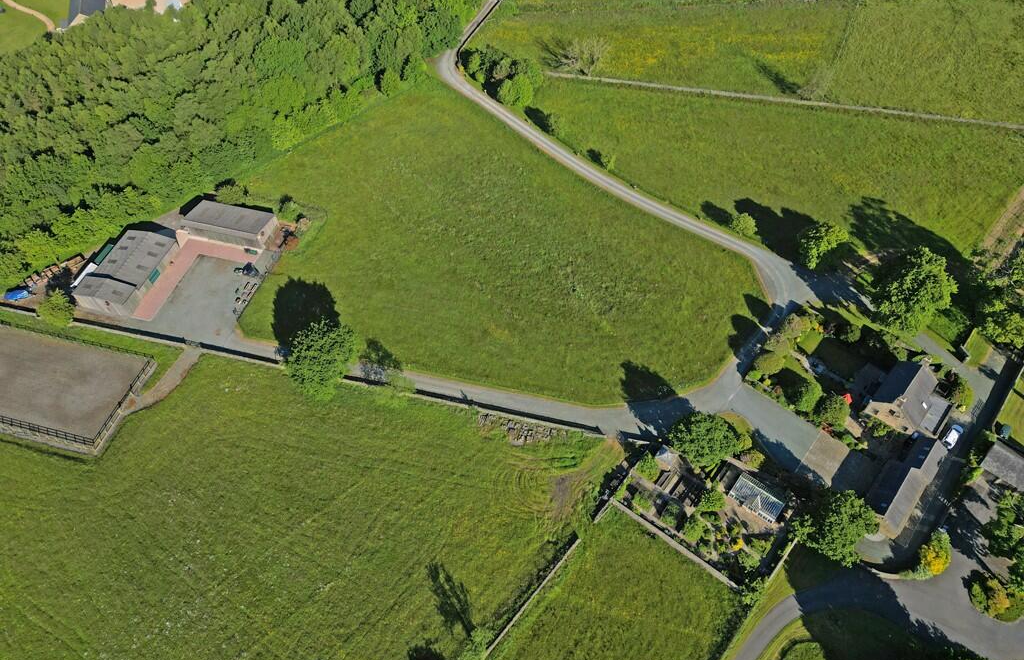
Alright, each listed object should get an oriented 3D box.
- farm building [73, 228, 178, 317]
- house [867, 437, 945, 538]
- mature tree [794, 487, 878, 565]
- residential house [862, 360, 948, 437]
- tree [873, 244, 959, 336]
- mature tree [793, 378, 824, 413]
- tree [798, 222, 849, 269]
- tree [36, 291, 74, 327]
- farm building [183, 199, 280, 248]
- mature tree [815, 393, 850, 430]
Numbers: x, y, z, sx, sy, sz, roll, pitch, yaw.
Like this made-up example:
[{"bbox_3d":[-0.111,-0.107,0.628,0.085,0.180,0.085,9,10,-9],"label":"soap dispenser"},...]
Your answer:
[{"bbox_3d":[-75.320,-12.110,139.070,11.020,4.170,18.080,12,55,8],"label":"farm building"},{"bbox_3d":[62.030,23.630,112.650,6.310,4.440,17.660,35,61,23],"label":"house"},{"bbox_3d":[47.700,29.050,104.920,11.490,10.490,11.490,0,54,0],"label":"mature tree"},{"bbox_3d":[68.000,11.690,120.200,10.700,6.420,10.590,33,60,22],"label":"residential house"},{"bbox_3d":[73.010,-6.880,129.320,12.170,18.720,12.170,0,50,0],"label":"tree"},{"bbox_3d":[50.780,11.160,121.580,5.460,4.820,5.460,0,54,0],"label":"mature tree"},{"bbox_3d":[62.820,-16.850,143.660,9.360,9.570,9.360,0,50,0],"label":"tree"},{"bbox_3d":[-87.950,-3.910,137.160,5.670,8.880,5.670,0,50,0],"label":"tree"},{"bbox_3d":[-61.840,-23.580,157.260,17.630,4.350,7.530,12,51,10],"label":"farm building"},{"bbox_3d":[53.350,13.750,118.620,5.360,6.590,5.360,0,50,0],"label":"mature tree"}]

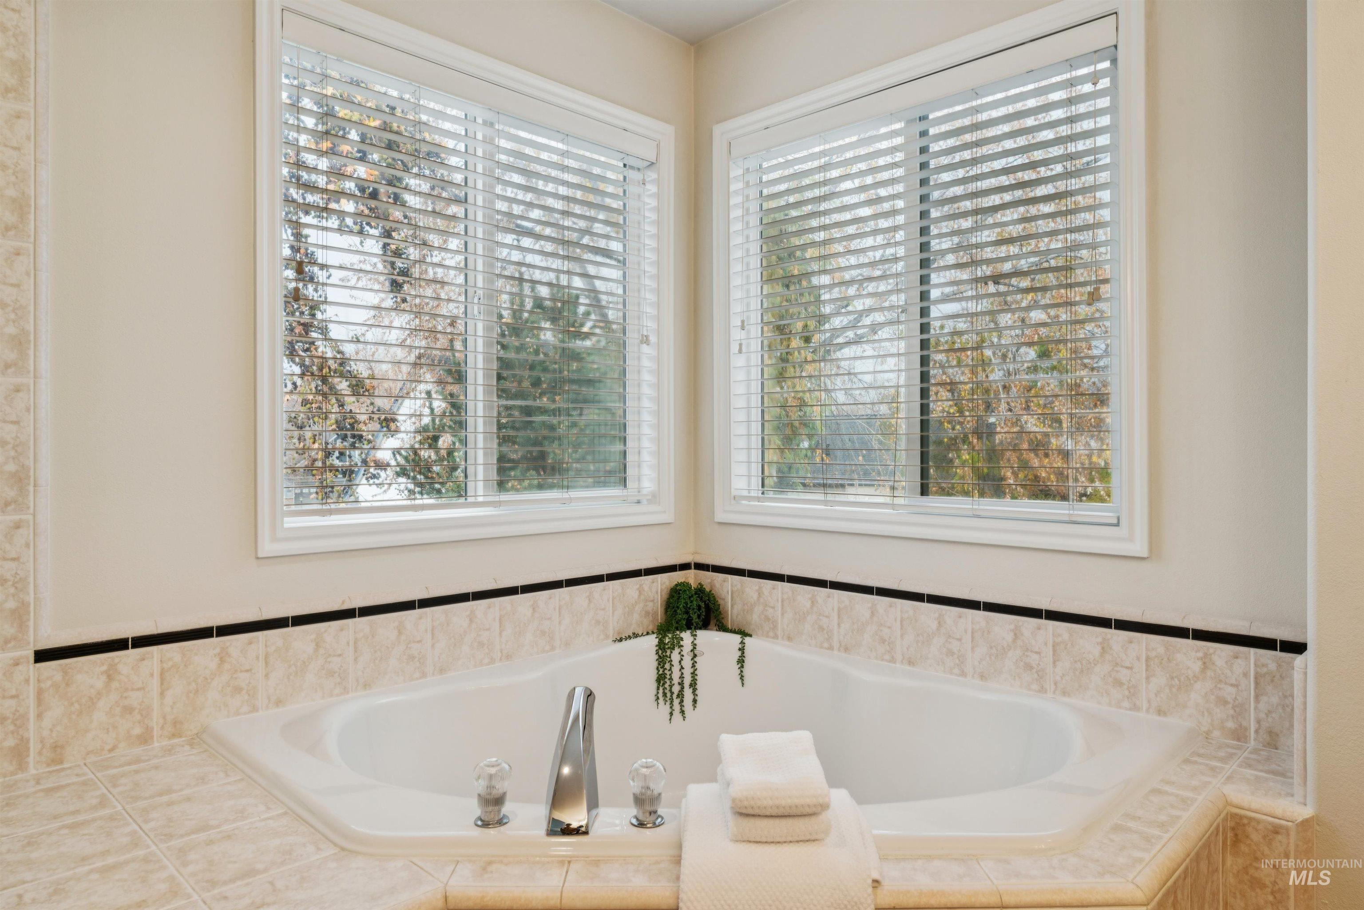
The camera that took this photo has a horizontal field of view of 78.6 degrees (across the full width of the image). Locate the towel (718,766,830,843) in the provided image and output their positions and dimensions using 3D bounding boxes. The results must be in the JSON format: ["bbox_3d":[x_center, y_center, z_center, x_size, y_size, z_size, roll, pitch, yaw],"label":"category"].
[{"bbox_3d":[0.139,0.530,1.286,0.150,0.040,0.175,0,4,-2],"label":"towel"}]

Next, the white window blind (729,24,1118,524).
[{"bbox_3d":[0.597,-0.432,2.323,1.155,1.160,0.070,0,0,45],"label":"white window blind"}]

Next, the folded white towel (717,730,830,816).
[{"bbox_3d":[0.138,0.488,1.284,0.150,0.043,0.175,0,4,-2],"label":"folded white towel"}]

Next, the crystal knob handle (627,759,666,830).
[{"bbox_3d":[-0.056,0.531,1.319,0.059,0.094,0.059,0,0,0],"label":"crystal knob handle"}]

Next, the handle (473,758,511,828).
[{"bbox_3d":[-0.300,0.531,1.319,0.059,0.094,0.059,0,0,0],"label":"handle"}]

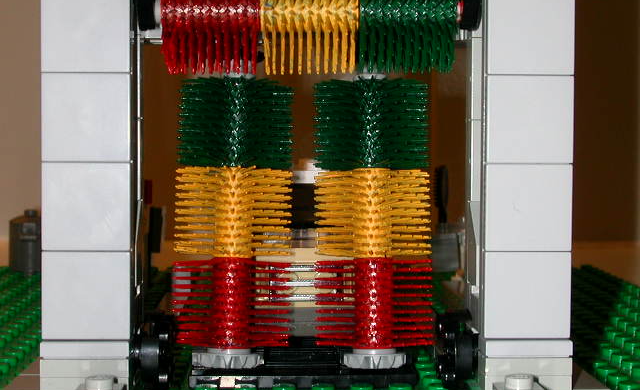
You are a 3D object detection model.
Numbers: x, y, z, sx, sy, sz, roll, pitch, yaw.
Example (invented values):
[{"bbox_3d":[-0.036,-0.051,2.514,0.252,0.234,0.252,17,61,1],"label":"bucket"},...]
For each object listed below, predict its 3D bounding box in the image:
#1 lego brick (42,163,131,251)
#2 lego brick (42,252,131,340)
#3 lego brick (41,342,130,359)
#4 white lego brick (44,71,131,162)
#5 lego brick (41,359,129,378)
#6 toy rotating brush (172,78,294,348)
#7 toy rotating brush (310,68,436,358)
[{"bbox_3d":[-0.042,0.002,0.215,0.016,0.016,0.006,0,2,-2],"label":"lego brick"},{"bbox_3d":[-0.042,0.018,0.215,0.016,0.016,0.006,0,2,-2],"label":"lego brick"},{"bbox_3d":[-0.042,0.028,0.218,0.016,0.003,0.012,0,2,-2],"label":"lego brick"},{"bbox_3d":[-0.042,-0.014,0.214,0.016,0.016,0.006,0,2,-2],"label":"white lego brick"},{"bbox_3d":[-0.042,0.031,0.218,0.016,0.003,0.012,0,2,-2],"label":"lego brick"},{"bbox_3d":[-0.019,0.004,0.261,0.026,0.060,0.026,1,0,-2],"label":"toy rotating brush"},{"bbox_3d":[0.012,0.004,0.261,0.026,0.060,0.026,-1,0,-2],"label":"toy rotating brush"}]

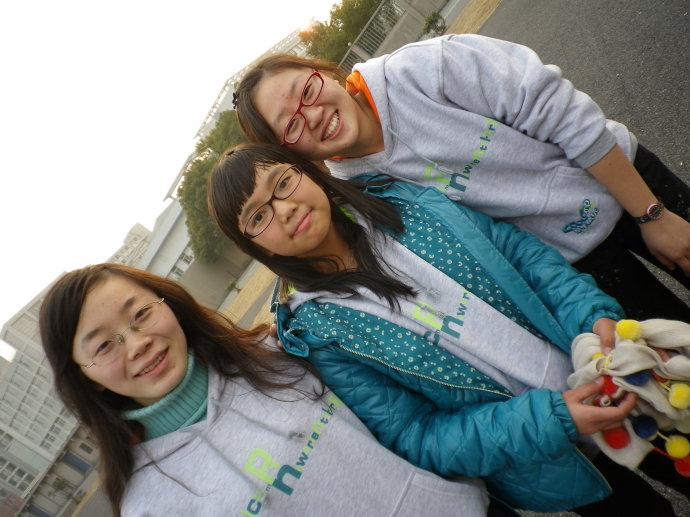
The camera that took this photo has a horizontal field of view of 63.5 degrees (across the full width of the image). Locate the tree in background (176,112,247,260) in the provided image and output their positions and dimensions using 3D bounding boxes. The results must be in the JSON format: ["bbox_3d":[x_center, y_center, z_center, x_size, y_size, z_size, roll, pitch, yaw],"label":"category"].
[{"bbox_3d":[-4.349,-2.557,21.944,5.800,4.400,4.800,-55,11,0],"label":"tree in background"}]

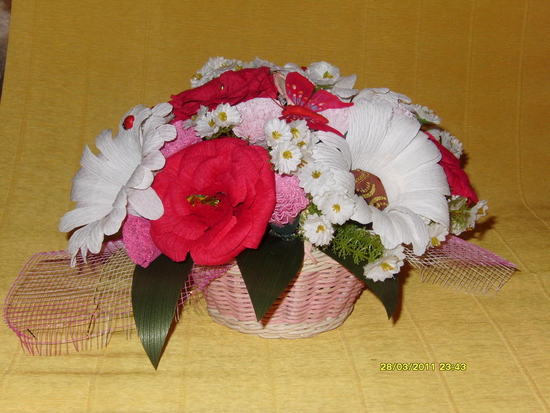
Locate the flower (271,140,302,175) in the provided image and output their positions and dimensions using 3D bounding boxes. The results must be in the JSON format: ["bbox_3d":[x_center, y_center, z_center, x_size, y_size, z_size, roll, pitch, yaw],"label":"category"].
[{"bbox_3d":[0.009,-0.038,0.785,0.025,0.025,0.013,0,-12,0],"label":"flower"}]

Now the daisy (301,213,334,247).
[{"bbox_3d":[0.033,0.018,0.780,0.026,0.026,0.014,-2,0,-7],"label":"daisy"}]

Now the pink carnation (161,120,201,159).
[{"bbox_3d":[-0.075,-0.054,0.815,0.045,0.038,0.045,9,63,25],"label":"pink carnation"}]

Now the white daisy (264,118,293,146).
[{"bbox_3d":[0.003,-0.059,0.805,0.022,0.022,0.012,0,-18,0],"label":"white daisy"}]

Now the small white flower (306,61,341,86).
[{"bbox_3d":[0.042,-0.116,0.885,0.029,0.016,0.027,-4,54,-11],"label":"small white flower"}]

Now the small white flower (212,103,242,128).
[{"bbox_3d":[-0.038,-0.072,0.810,0.024,0.024,0.013,0,-21,0],"label":"small white flower"}]

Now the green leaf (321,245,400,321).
[{"bbox_3d":[0.074,0.059,0.838,0.043,0.080,0.025,-33,-7,-15],"label":"green leaf"}]

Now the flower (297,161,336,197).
[{"bbox_3d":[0.032,-0.021,0.775,0.029,0.028,0.013,0,-9,0],"label":"flower"}]

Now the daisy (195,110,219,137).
[{"bbox_3d":[-0.054,-0.067,0.810,0.024,0.024,0.013,5,-20,14],"label":"daisy"}]

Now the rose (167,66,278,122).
[{"bbox_3d":[-0.043,-0.094,0.870,0.090,0.040,0.088,-14,13,5],"label":"rose"}]

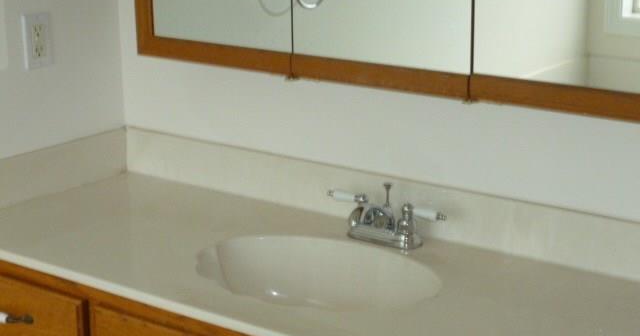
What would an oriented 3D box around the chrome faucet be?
[{"bbox_3d":[0.103,0.090,2.409,0.274,0.109,0.118,11,19,36],"label":"chrome faucet"}]

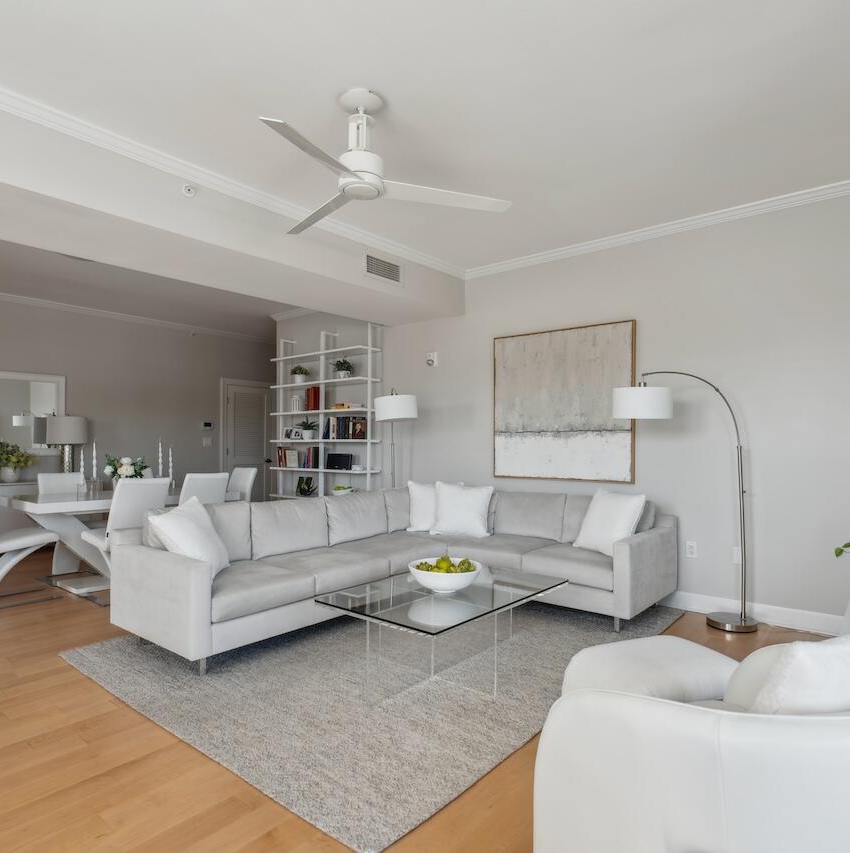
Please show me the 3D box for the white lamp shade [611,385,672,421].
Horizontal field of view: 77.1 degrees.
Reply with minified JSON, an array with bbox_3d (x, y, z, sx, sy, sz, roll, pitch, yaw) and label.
[{"bbox_3d":[1.531,-0.158,3.740,0.395,0.200,0.395,-1,-2,36],"label":"white lamp shade"}]

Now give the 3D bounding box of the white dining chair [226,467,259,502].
[{"bbox_3d":[-2.043,0.889,5.200,0.432,0.924,0.600,-1,-2,41],"label":"white dining chair"}]

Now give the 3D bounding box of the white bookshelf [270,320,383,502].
[{"bbox_3d":[-1.120,0.169,5.868,1.480,2.430,0.300,-2,-2,39],"label":"white bookshelf"}]

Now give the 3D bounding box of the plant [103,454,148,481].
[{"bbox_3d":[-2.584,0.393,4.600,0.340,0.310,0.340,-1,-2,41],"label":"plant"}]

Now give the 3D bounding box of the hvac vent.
[{"bbox_3d":[-0.318,-1.229,4.172,0.030,0.152,0.405,-2,-2,41],"label":"hvac vent"}]

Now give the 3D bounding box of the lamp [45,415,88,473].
[{"bbox_3d":[-3.975,0.239,5.920,0.400,0.700,0.400,-1,-2,41],"label":"lamp"}]

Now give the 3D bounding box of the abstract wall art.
[{"bbox_3d":[1.093,-0.179,4.385,1.220,1.245,0.050,-1,-2,36],"label":"abstract wall art"}]

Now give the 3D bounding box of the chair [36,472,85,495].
[{"bbox_3d":[-3.117,0.872,4.696,0.600,0.924,0.432,-1,-2,41],"label":"chair"}]

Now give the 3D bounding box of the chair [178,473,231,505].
[{"bbox_3d":[-2.042,0.869,4.625,0.570,0.965,0.430,-2,-2,39],"label":"chair"}]

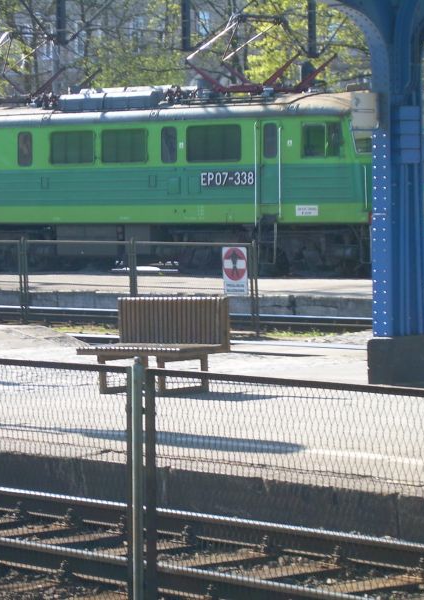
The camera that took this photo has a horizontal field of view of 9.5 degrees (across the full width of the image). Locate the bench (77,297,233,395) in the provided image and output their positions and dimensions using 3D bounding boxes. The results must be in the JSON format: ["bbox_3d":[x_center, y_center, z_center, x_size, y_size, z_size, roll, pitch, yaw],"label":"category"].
[{"bbox_3d":[-0.573,0.440,24.154,1.400,0.880,0.620,1,3,40],"label":"bench"}]

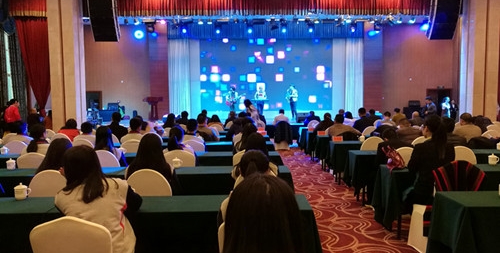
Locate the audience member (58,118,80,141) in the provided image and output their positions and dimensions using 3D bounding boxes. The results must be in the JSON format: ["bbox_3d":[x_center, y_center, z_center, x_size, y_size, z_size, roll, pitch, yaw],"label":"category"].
[{"bbox_3d":[-3.656,0.415,7.900,0.480,1.180,0.720,0,4,6],"label":"audience member"}]

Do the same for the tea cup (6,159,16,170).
[{"bbox_3d":[-2.946,0.457,4.819,0.090,0.132,0.100,0,4,0],"label":"tea cup"}]

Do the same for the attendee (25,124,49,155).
[{"bbox_3d":[-3.082,0.587,5.769,0.470,1.250,0.760,0,4,5],"label":"attendee"}]

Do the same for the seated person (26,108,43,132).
[{"bbox_3d":[-6.615,0.113,12.000,0.520,1.260,0.720,1,4,21],"label":"seated person"}]

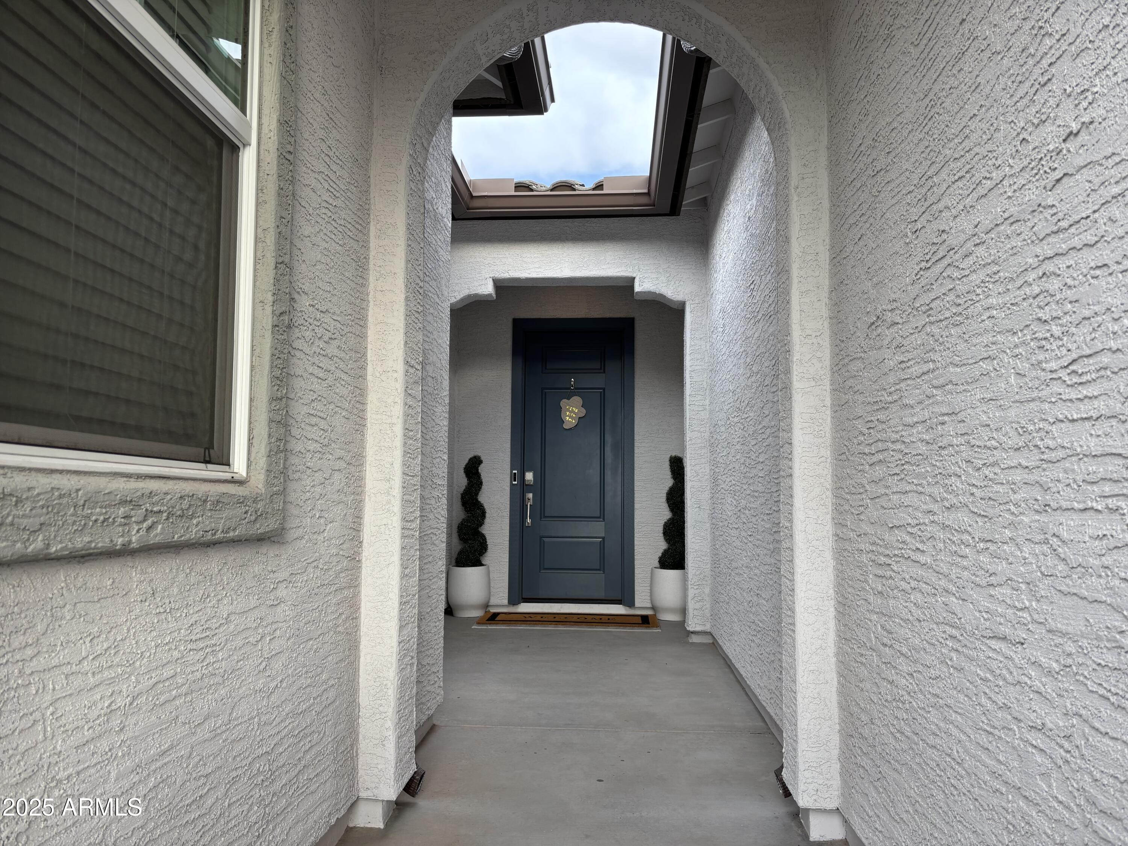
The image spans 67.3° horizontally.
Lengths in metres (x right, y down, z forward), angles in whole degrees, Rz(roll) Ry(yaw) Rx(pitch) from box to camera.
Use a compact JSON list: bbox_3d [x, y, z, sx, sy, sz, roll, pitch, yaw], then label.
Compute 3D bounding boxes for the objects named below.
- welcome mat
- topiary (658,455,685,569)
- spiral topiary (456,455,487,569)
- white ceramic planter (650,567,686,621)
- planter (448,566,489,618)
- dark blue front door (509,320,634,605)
[{"bbox_3d":[0.045,1.612,6.944,1.446,0.020,0.610,0,-5,4],"label":"welcome mat"},{"bbox_3d":[0.933,0.755,7.205,0.285,0.970,0.285,0,-5,4],"label":"topiary"},{"bbox_3d":[-0.795,0.764,7.370,0.285,0.970,0.285,0,-5,4],"label":"spiral topiary"},{"bbox_3d":[0.910,1.435,7.144,0.370,0.415,0.370,0,-5,4],"label":"white ceramic planter"},{"bbox_3d":[-0.815,1.444,7.309,0.370,0.415,0.370,0,-5,4],"label":"planter"},{"bbox_3d":[0.077,0.330,7.614,1.115,2.575,0.150,0,-5,4],"label":"dark blue front door"}]

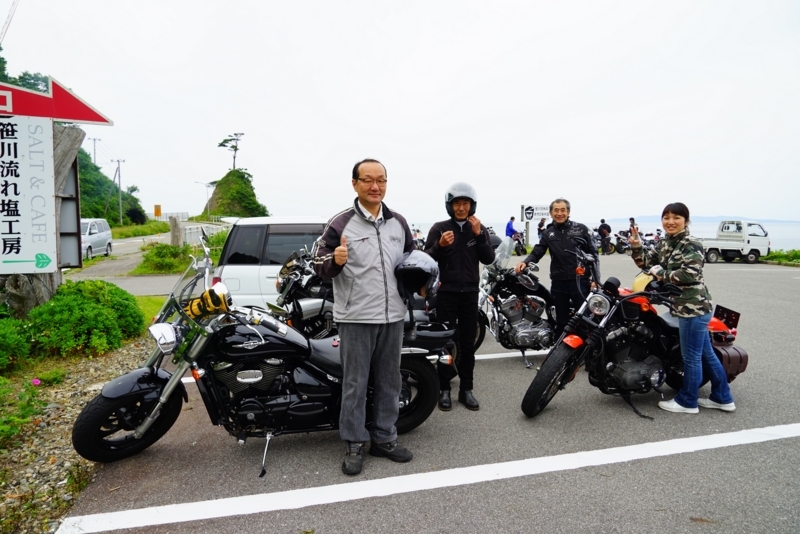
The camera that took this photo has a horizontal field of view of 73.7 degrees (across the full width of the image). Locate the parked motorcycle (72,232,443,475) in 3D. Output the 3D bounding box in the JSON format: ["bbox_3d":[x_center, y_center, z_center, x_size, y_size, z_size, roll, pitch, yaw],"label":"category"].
[{"bbox_3d":[-0.750,0.471,3.220,2.300,1.310,0.820,-1,5,-14],"label":"parked motorcycle"}]

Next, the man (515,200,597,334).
[{"bbox_3d":[1.457,0.165,5.000,0.740,1.620,0.450,1,5,12],"label":"man"}]

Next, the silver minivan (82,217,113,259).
[{"bbox_3d":[-15.300,-1.341,25.577,1.700,1.830,4.450,-1,5,-13],"label":"silver minivan"}]

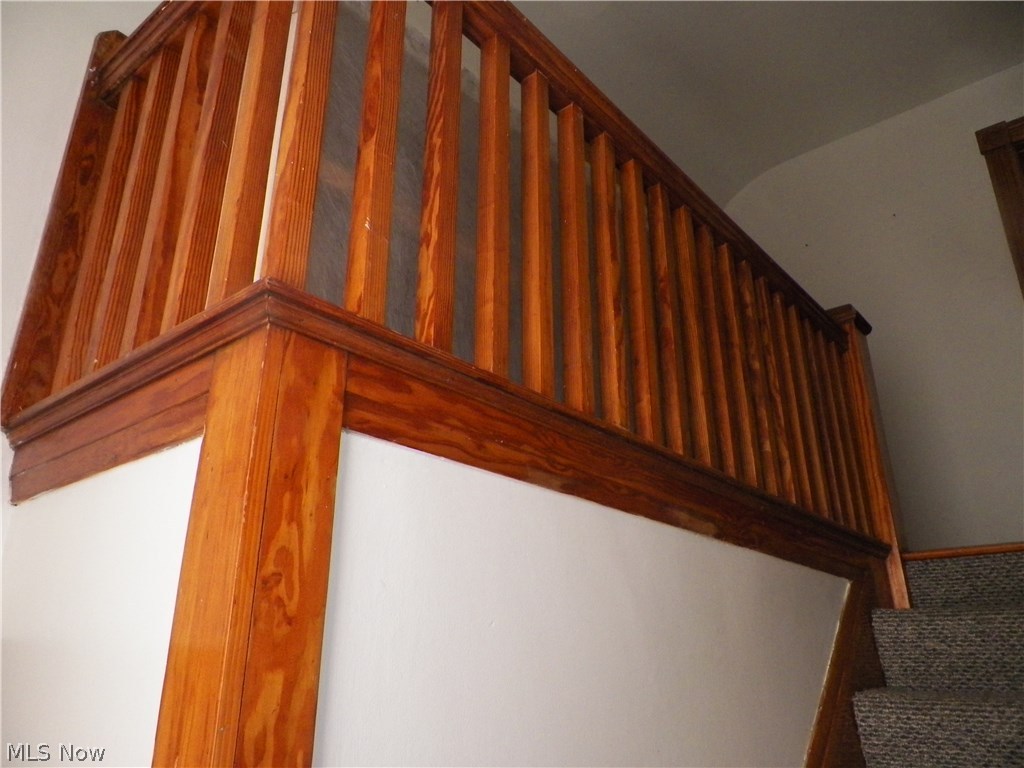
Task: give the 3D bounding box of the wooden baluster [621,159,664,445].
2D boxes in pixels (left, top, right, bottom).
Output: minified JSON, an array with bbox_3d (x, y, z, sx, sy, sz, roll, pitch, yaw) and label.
[{"bbox_3d":[0.252,-0.165,1.462,0.034,0.636,0.034,-17,-27,37],"label":"wooden baluster"}]

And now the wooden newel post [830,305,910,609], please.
[{"bbox_3d":[1.145,0.237,2.401,0.167,0.988,0.167,-17,-27,37],"label":"wooden newel post"}]

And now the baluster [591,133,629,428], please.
[{"bbox_3d":[0.182,-0.197,1.386,0.034,0.639,0.034,-17,-27,37],"label":"baluster"}]

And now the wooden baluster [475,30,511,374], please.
[{"bbox_3d":[-0.027,-0.285,1.158,0.034,0.638,0.034,-17,-27,37],"label":"wooden baluster"}]

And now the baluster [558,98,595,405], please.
[{"bbox_3d":[0.113,-0.225,1.311,0.034,0.639,0.034,-17,-27,37],"label":"baluster"}]

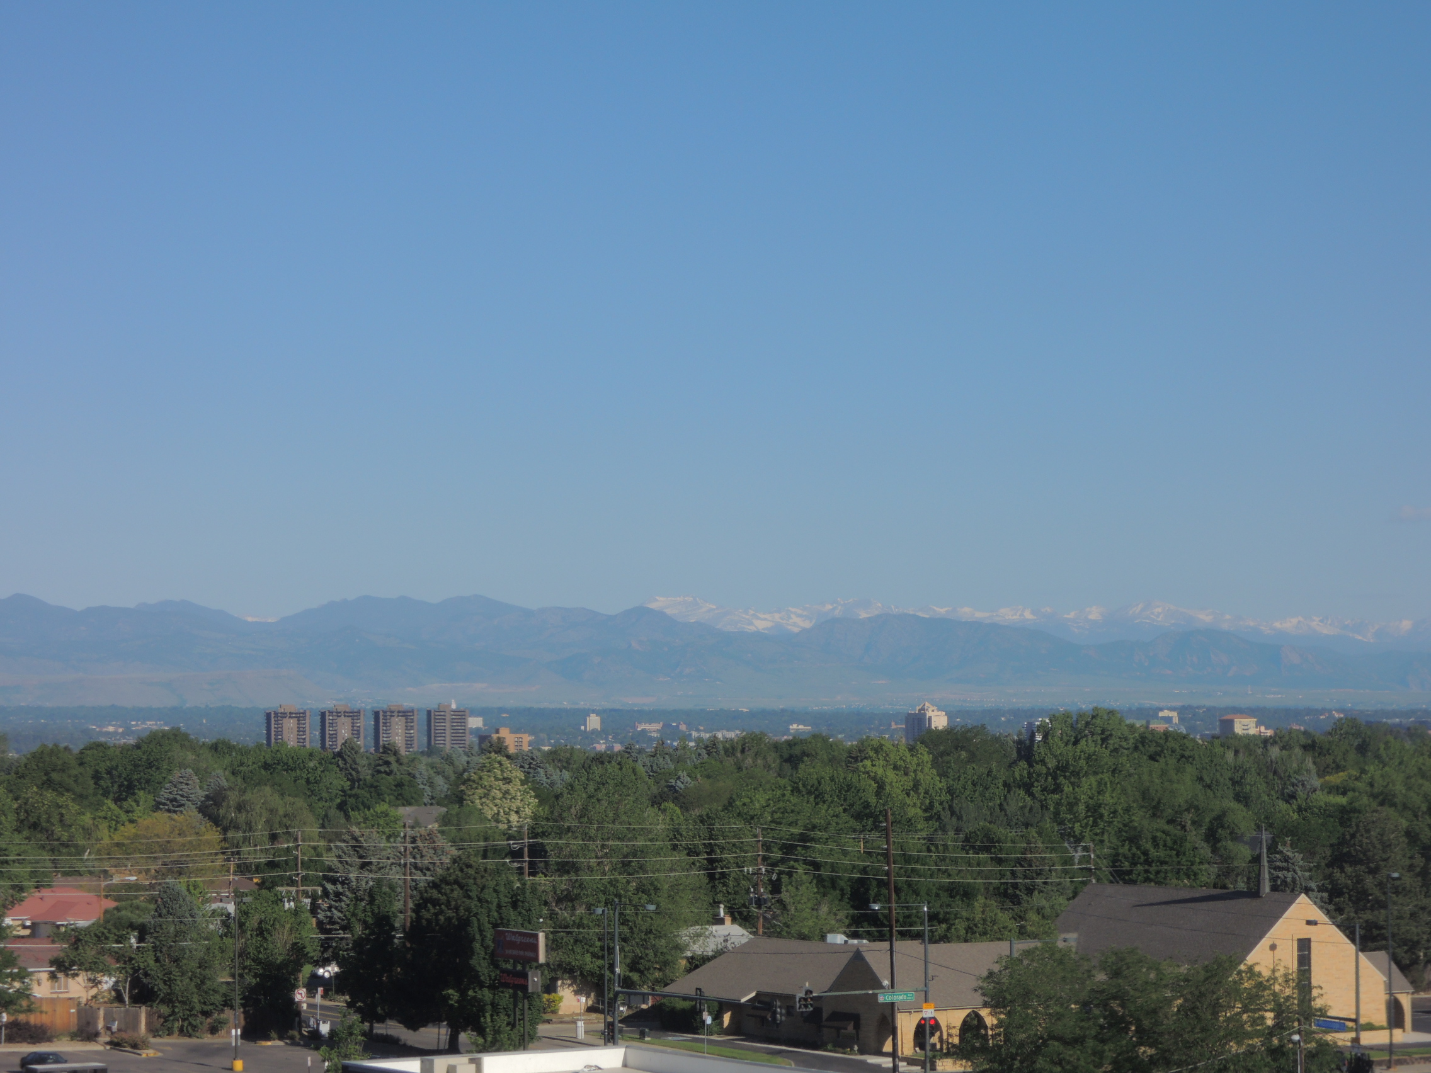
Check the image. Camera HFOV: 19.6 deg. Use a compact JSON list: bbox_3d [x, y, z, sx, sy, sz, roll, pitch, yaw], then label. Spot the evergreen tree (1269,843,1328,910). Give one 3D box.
[{"bbox_3d":[41.351,26.851,292.095,6.300,10.900,6.300,0,-3,0],"label":"evergreen tree"}]

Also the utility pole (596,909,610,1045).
[{"bbox_3d":[-6.016,24.698,221.127,0.750,9.600,0.500,2,-3,-31],"label":"utility pole"}]

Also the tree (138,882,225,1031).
[{"bbox_3d":[-33.393,26.364,258.261,5.300,9.600,5.300,0,-3,0],"label":"tree"}]

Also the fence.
[{"bbox_3d":[-37.552,30.205,257.184,5.000,1.900,0.200,1,-3,-24],"label":"fence"}]

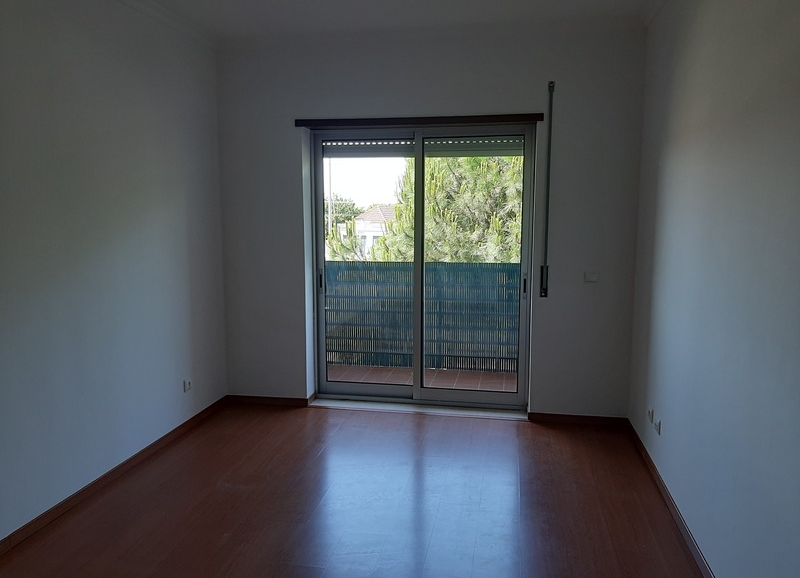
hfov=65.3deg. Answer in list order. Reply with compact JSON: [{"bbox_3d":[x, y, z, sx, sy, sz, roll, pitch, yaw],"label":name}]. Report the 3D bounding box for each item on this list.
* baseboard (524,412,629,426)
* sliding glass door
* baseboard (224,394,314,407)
[{"bbox_3d":[1.232,0.904,4.322,0.670,0.063,0.025,1,7,10],"label":"baseboard"},{"bbox_3d":[0.146,-0.143,4.612,1.618,2.039,0.085,1,7,10],"label":"sliding glass door"},{"bbox_3d":[-1.010,0.855,4.735,0.642,0.063,0.025,1,7,10],"label":"baseboard"}]

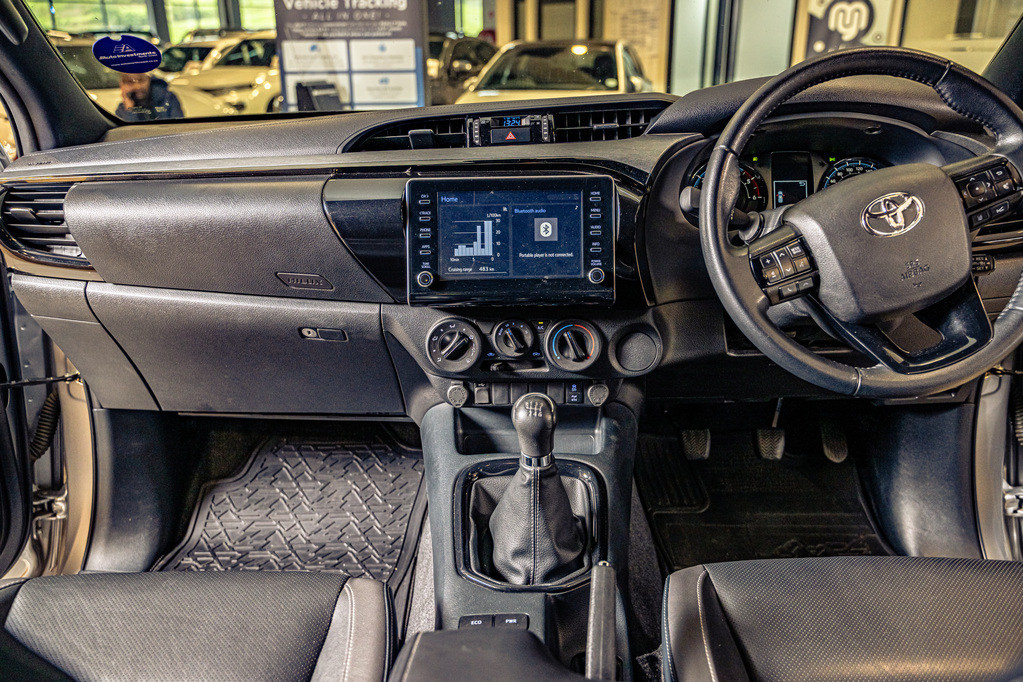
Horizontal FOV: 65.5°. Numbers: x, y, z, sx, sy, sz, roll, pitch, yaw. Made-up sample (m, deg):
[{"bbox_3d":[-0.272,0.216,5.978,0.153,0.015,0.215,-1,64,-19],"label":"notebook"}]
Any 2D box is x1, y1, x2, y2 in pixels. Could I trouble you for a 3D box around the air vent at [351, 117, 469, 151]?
[{"bbox_3d":[-0.132,-0.269,1.030,0.150,0.043,0.040,0,13,0],"label":"air vent"}]

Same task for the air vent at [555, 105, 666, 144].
[{"bbox_3d":[0.130,-0.286,1.045,0.145,0.043,0.040,0,13,0],"label":"air vent"}]

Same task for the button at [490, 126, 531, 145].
[{"bbox_3d":[0.000,-0.266,1.030,0.052,0.020,0.018,0,13,0],"label":"button"}]

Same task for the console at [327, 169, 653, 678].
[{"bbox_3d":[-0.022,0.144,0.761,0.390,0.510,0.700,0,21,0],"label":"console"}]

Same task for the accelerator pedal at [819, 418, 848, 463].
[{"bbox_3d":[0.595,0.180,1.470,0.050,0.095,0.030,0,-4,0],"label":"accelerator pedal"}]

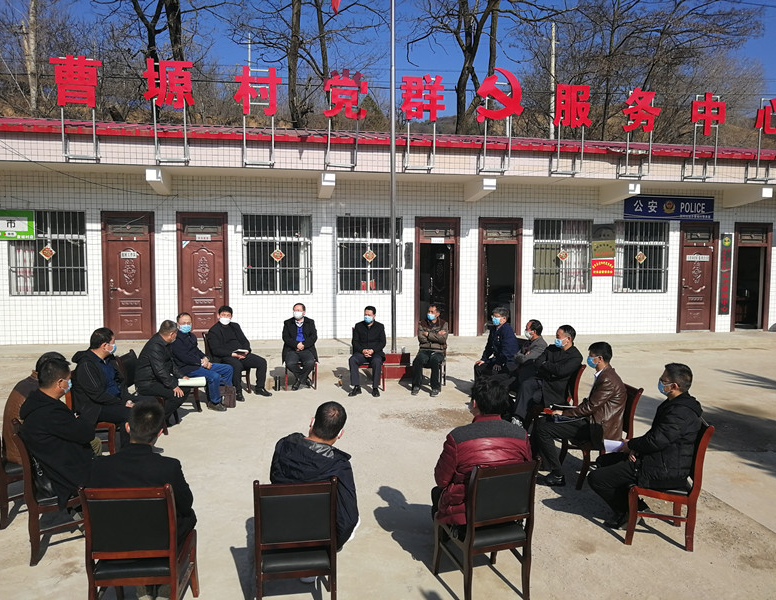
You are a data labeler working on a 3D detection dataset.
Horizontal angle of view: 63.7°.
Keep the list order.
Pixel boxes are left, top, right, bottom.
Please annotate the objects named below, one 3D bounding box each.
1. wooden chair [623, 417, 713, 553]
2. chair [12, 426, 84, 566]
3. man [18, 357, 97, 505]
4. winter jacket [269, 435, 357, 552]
[{"bbox_3d":[2.092,1.351,4.776,0.575,0.922,0.494,1,4,11],"label":"wooden chair"},{"bbox_3d":[-2.388,1.351,4.560,0.580,0.935,0.485,-2,5,-30],"label":"chair"},{"bbox_3d":[-2.296,1.090,4.759,0.800,1.340,0.600,-2,5,-38],"label":"man"},{"bbox_3d":[-0.442,1.133,3.772,0.540,0.650,0.480,0,4,-6],"label":"winter jacket"}]

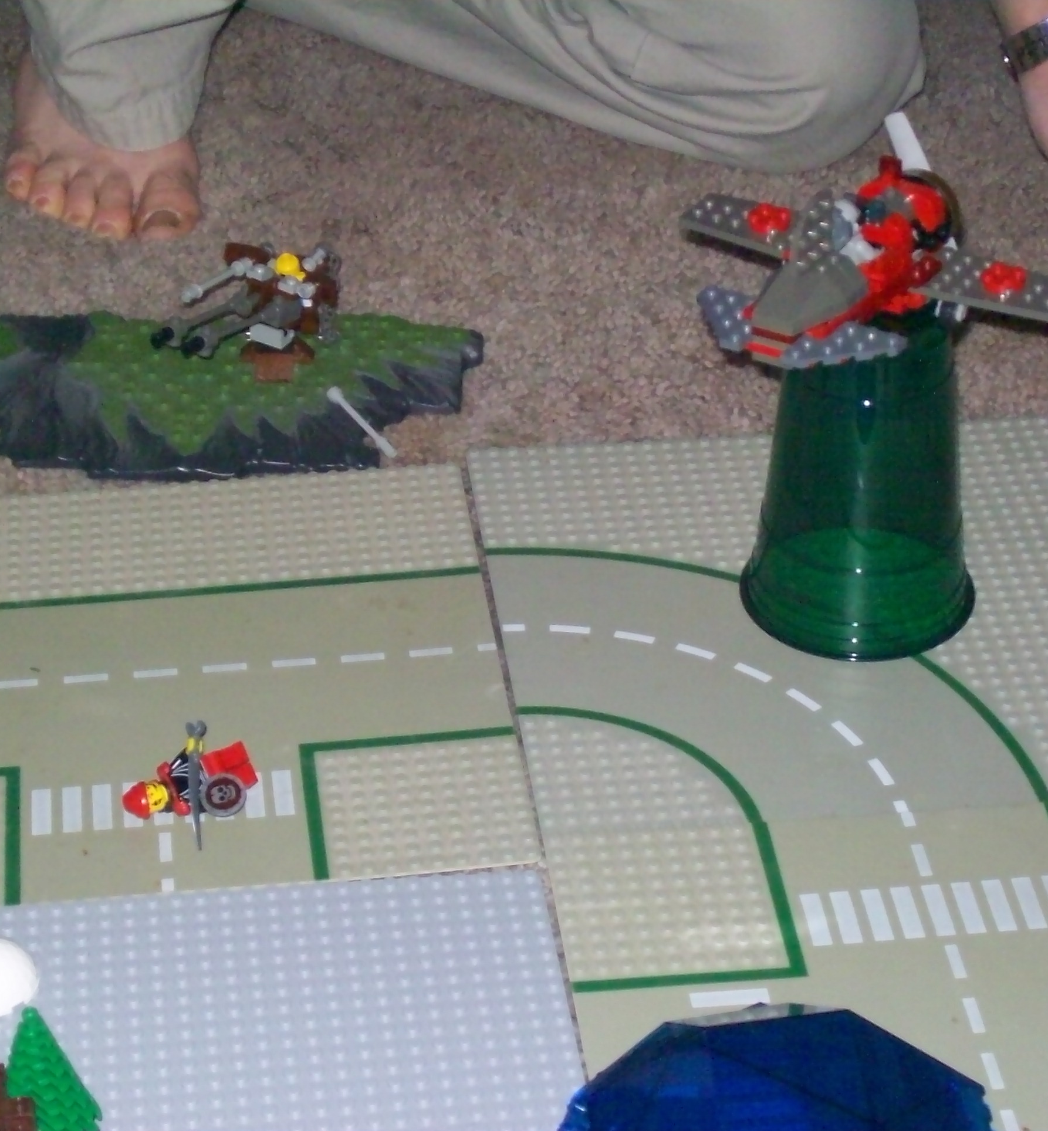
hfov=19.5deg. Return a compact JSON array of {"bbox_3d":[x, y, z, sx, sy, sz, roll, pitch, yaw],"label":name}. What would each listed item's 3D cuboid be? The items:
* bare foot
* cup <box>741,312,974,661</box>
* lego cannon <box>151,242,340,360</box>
[{"bbox_3d":[-0.200,-0.250,1.482,0.098,0.088,0.240,-2,34,-3],"label":"bare foot"},{"bbox_3d":[0.129,-0.038,1.145,0.089,0.119,0.089,0,34,0],"label":"cup"},{"bbox_3d":[-0.115,-0.110,1.270,0.052,0.045,0.074,20,39,27],"label":"lego cannon"}]

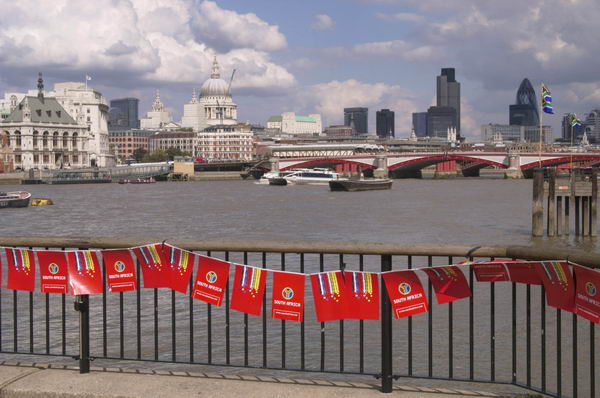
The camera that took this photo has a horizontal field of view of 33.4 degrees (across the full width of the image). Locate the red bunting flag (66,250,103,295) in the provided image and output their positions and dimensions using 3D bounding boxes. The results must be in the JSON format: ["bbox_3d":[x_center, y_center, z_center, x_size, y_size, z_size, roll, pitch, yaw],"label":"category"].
[{"bbox_3d":[-1.434,0.494,6.650,0.215,0.300,0.050,-2,10,11],"label":"red bunting flag"}]

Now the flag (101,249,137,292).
[{"bbox_3d":[-1.224,0.487,6.750,0.205,0.280,0.050,-5,2,12],"label":"flag"}]

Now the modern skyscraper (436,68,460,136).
[{"bbox_3d":[307.432,-177.761,2060.000,47.000,183.000,46.000,0,2,8],"label":"modern skyscraper"}]

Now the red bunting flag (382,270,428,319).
[{"bbox_3d":[0.640,0.579,6.060,0.215,0.300,0.055,-10,16,20],"label":"red bunting flag"}]

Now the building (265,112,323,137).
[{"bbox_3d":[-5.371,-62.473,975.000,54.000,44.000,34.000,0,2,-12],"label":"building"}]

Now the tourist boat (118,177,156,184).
[{"bbox_3d":[-59.408,-6.763,365.000,12.000,2.300,2.000,-1,2,-23],"label":"tourist boat"}]

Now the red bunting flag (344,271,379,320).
[{"bbox_3d":[0.368,0.579,5.959,0.210,0.287,0.035,0,2,18],"label":"red bunting flag"}]

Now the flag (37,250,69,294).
[{"bbox_3d":[-1.637,0.487,6.619,0.210,0.275,0.040,-4,2,18],"label":"flag"}]

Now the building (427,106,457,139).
[{"bbox_3d":[273.568,-125.002,1910.000,55.000,102.000,42.000,0,2,8],"label":"building"}]

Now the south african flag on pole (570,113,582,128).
[{"bbox_3d":[18.001,-5.111,65.000,0.750,1.000,0.300,0,2,18],"label":"south african flag on pole"}]

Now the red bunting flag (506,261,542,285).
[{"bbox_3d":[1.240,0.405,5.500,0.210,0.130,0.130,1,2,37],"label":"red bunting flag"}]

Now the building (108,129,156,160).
[{"bbox_3d":[-122.957,-37.481,720.000,36.000,26.000,22.000,0,2,-6],"label":"building"}]

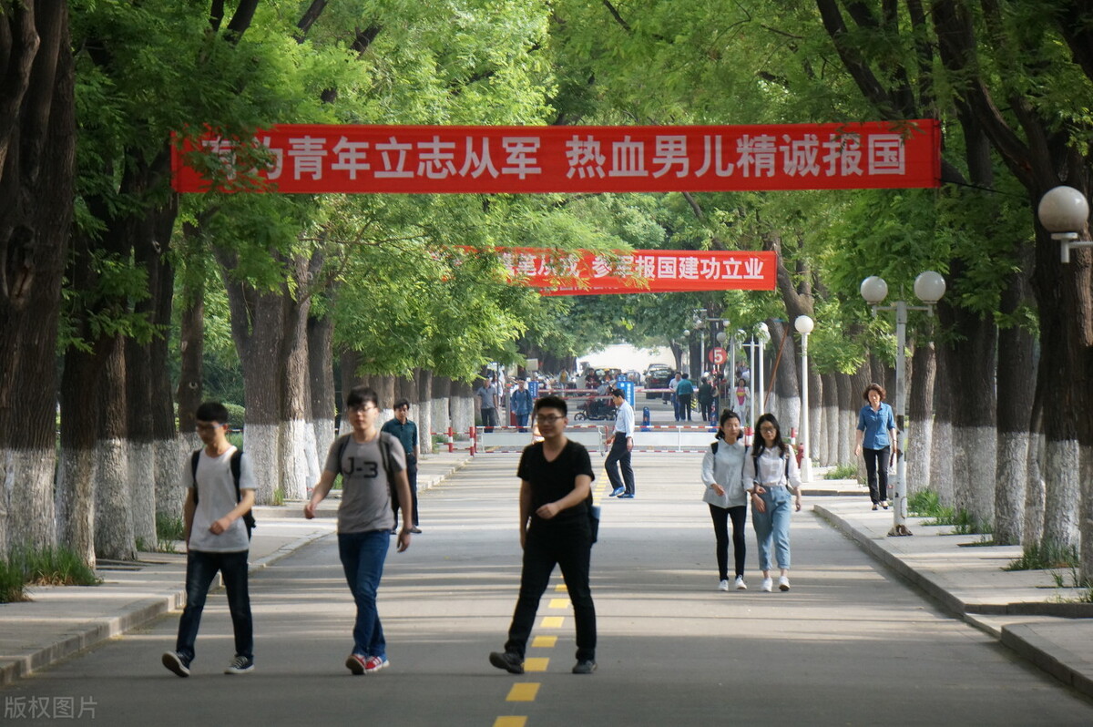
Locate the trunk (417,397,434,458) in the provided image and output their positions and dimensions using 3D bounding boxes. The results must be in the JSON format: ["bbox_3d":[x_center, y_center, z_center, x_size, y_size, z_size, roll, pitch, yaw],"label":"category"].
[{"bbox_3d":[-2.771,1.488,184.330,0.310,1.220,0.310,0,0,0],"label":"trunk"}]

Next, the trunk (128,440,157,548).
[{"bbox_3d":[-4.036,1.332,79.930,0.350,1.100,0.350,0,0,0],"label":"trunk"}]

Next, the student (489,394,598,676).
[{"bbox_3d":[-0.020,1.069,50.000,0.500,1.750,0.560,0,0,35],"label":"student"}]

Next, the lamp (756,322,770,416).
[{"bbox_3d":[4.495,0.524,167.480,0.310,2.750,0.310,0,0,0],"label":"lamp"}]

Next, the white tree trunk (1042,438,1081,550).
[{"bbox_3d":[4.863,1.283,75.470,0.370,1.130,0.370,0,0,0],"label":"white tree trunk"}]

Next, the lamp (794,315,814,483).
[{"bbox_3d":[4.453,0.612,138.000,0.340,2.890,0.340,0,0,0],"label":"lamp"}]

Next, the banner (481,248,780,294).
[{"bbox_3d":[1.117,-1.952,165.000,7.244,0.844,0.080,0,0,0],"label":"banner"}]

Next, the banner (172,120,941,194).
[{"bbox_3d":[0.099,-2.138,83.000,7.950,0.750,0.060,0,0,1],"label":"banner"}]

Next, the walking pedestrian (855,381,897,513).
[{"bbox_3d":[4.314,1.086,104.920,0.520,1.640,0.380,0,0,0],"label":"walking pedestrian"}]

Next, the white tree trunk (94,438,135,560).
[{"bbox_3d":[-4.067,1.275,75.514,0.394,1.149,0.382,0,0,0],"label":"white tree trunk"}]

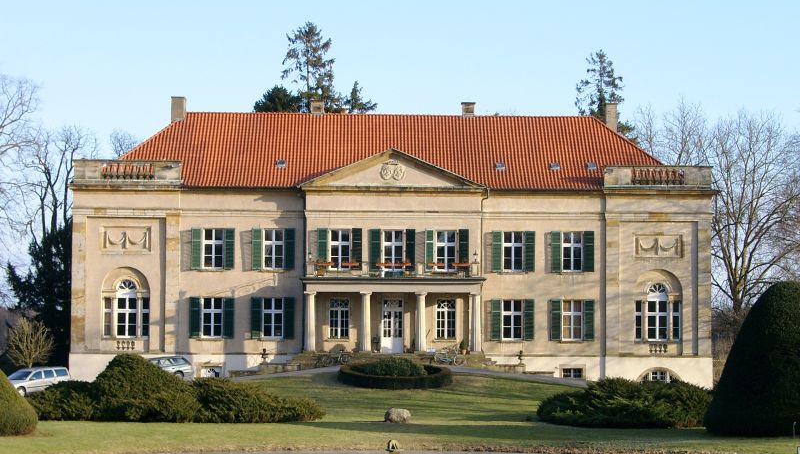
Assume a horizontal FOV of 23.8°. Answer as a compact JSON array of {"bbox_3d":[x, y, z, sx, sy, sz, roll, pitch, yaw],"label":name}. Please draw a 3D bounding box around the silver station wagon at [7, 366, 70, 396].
[{"bbox_3d":[-19.653,8.278,100.500,1.800,1.480,4.700,-2,-1,36],"label":"silver station wagon"}]

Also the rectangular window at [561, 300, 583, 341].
[{"bbox_3d":[9.950,5.388,109.380,1.204,2.346,0.150,0,-3,-1],"label":"rectangular window"}]

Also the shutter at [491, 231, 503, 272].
[{"bbox_3d":[5.614,1.436,109.278,0.637,2.354,0.060,1,-3,-15],"label":"shutter"}]

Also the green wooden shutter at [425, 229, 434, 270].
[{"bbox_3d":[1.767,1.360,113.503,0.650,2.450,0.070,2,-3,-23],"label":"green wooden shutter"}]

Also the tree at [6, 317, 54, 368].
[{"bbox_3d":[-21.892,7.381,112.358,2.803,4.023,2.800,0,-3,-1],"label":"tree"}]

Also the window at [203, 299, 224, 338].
[{"bbox_3d":[-10.740,5.224,108.842,1.203,2.301,0.150,0,-3,-1],"label":"window"}]

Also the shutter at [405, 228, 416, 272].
[{"bbox_3d":[0.630,1.317,108.528,0.630,2.405,0.070,0,-3,-1],"label":"shutter"}]

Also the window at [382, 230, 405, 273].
[{"bbox_3d":[-0.373,1.377,108.713,1.262,2.467,0.200,0,-3,-1],"label":"window"}]

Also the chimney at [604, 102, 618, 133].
[{"bbox_3d":[13.025,-6.725,116.545,0.740,1.835,0.750,0,-3,-1],"label":"chimney"}]

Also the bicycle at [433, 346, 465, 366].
[{"bbox_3d":[2.670,6.862,101.200,1.740,1.080,0.580,5,-4,-2],"label":"bicycle"}]

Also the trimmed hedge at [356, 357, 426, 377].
[{"bbox_3d":[-0.427,7.137,95.246,3.518,1.156,3.200,0,-3,-1],"label":"trimmed hedge"}]

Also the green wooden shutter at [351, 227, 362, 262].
[{"bbox_3d":[-2.462,1.288,108.492,0.630,2.404,0.070,0,-3,-1],"label":"green wooden shutter"}]

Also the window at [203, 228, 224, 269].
[{"bbox_3d":[-10.707,1.277,108.795,1.263,2.382,0.200,0,-3,-1],"label":"window"}]

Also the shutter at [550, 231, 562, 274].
[{"bbox_3d":[9.015,1.436,108.822,0.632,2.354,0.070,0,-3,-1],"label":"shutter"}]

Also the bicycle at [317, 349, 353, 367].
[{"bbox_3d":[-3.695,7.534,108.569,1.800,1.030,0.550,0,-3,-3],"label":"bicycle"}]

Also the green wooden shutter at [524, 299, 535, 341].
[{"bbox_3d":[7.182,5.185,104.860,0.590,2.280,0.060,0,-4,9],"label":"green wooden shutter"}]

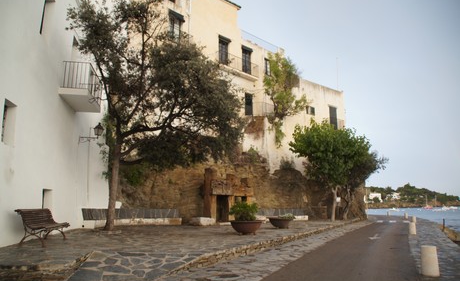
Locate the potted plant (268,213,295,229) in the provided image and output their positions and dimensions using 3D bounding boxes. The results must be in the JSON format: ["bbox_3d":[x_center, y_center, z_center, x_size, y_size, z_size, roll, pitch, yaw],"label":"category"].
[{"bbox_3d":[2.406,3.760,16.161,1.130,0.700,1.130,0,-11,0],"label":"potted plant"}]

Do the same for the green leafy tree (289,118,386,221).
[{"bbox_3d":[7.900,2.232,25.024,7.000,7.100,6.200,0,-11,0],"label":"green leafy tree"}]

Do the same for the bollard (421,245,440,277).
[{"bbox_3d":[3.768,2.263,6.510,0.295,0.550,0.295,0,-11,0],"label":"bollard"}]

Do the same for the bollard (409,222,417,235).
[{"bbox_3d":[8.401,4.047,15.873,0.295,0.550,0.295,0,-11,0],"label":"bollard"}]

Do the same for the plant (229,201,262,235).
[{"bbox_3d":[0.570,2.783,12.391,1.150,1.170,1.150,0,-11,0],"label":"plant"}]

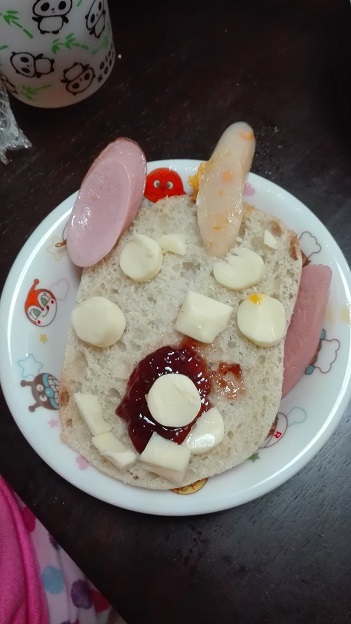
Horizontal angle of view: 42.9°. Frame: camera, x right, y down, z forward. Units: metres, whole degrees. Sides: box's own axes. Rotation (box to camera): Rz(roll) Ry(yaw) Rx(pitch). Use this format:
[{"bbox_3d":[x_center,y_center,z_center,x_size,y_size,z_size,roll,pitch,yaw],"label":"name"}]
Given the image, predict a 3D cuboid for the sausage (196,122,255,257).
[{"bbox_3d":[0.025,-0.062,0.224,0.022,0.016,0.073,10,74,7],"label":"sausage"}]

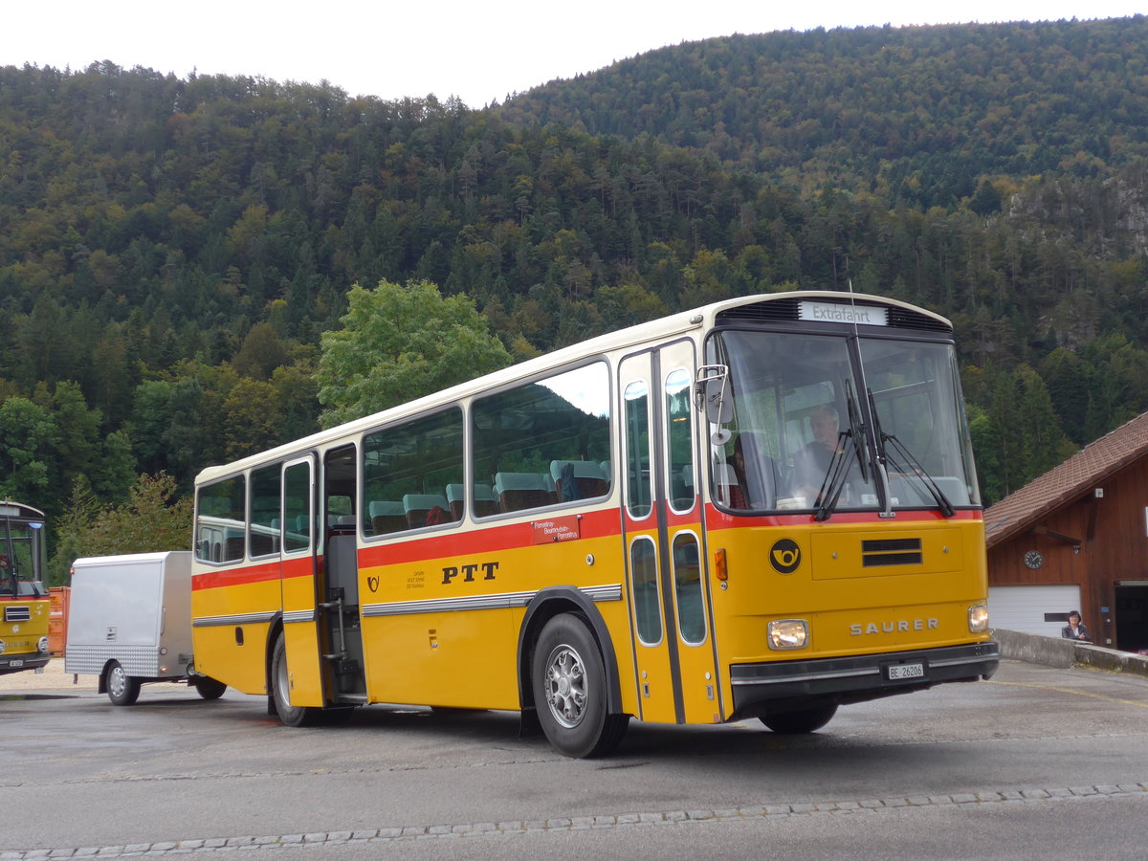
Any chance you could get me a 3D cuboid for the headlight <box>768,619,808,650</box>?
[{"bbox_3d":[1.288,1.225,8.770,0.255,0.170,0.090,0,-8,-24],"label":"headlight"}]

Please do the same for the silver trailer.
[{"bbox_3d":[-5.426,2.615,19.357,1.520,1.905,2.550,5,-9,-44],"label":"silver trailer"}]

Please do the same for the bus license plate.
[{"bbox_3d":[2.084,1.513,9.149,0.300,0.080,0.015,1,-8,-34],"label":"bus license plate"}]

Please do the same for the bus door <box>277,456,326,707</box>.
[{"bbox_3d":[-2.531,1.395,13.488,0.100,2.288,0.850,1,-8,-34],"label":"bus door"}]

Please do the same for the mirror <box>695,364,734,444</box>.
[{"bbox_3d":[0.809,-0.152,8.425,0.220,0.470,0.260,-2,-7,-15],"label":"mirror"}]

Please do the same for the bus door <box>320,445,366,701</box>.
[{"bbox_3d":[-2.066,1.288,13.075,0.120,2.266,0.756,1,-8,-34],"label":"bus door"}]

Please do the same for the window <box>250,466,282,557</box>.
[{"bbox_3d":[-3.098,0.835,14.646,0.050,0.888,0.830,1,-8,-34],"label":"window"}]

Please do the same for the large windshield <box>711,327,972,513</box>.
[{"bbox_3d":[1.769,-0.033,9.384,2.120,1.160,0.380,1,-8,-34],"label":"large windshield"}]

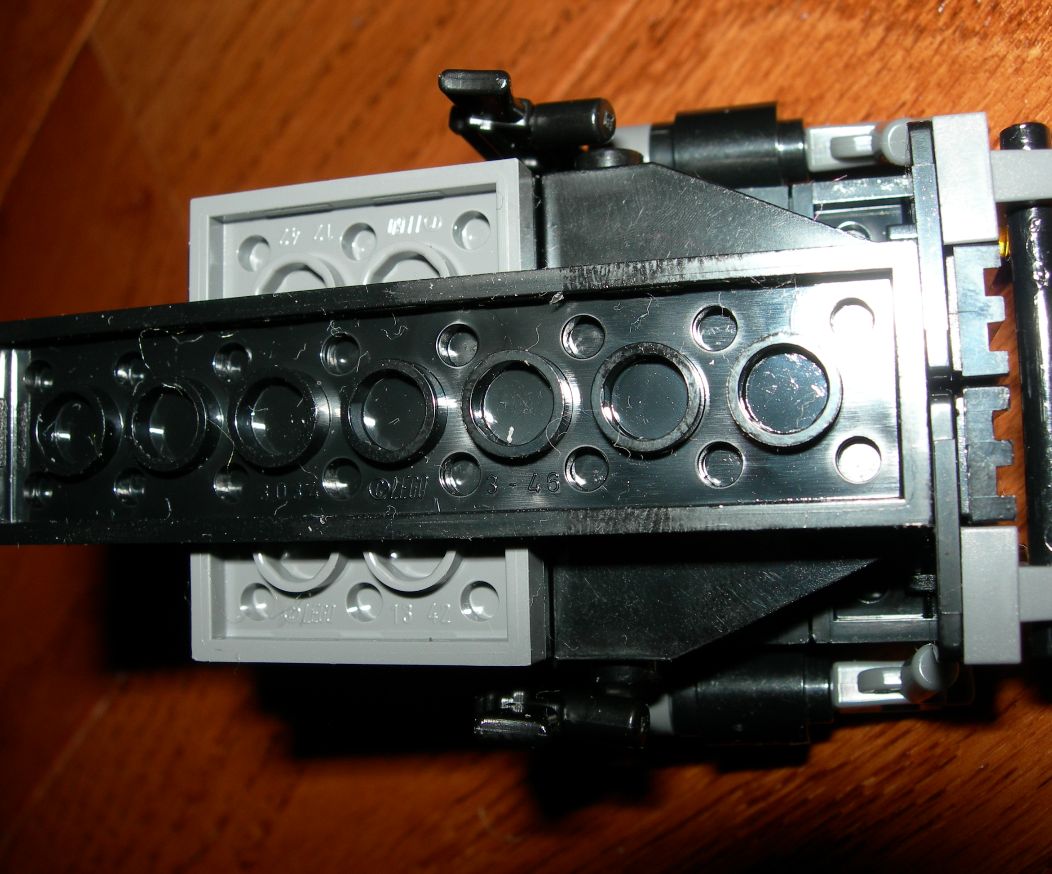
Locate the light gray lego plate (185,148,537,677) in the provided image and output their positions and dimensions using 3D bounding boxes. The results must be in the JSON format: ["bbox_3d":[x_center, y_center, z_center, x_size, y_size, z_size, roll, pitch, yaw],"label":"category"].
[{"bbox_3d":[-0.011,-0.001,0.085,0.024,0.003,0.032,-3,86,19],"label":"light gray lego plate"}]

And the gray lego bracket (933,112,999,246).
[{"bbox_3d":[0.027,-0.015,0.079,0.003,0.008,0.008,-5,85,18],"label":"gray lego bracket"}]

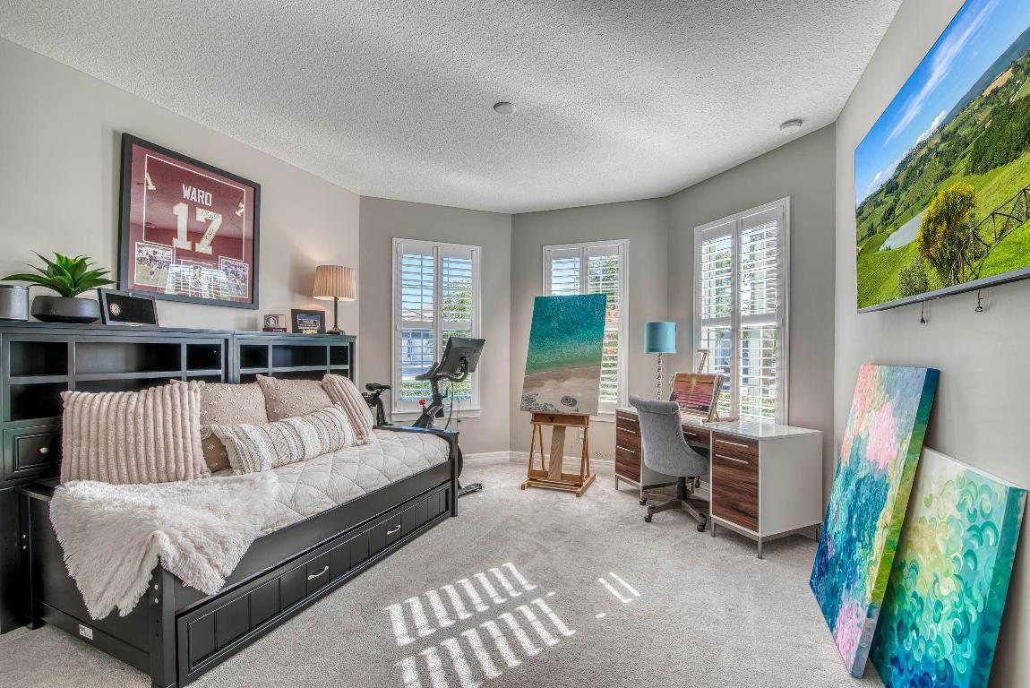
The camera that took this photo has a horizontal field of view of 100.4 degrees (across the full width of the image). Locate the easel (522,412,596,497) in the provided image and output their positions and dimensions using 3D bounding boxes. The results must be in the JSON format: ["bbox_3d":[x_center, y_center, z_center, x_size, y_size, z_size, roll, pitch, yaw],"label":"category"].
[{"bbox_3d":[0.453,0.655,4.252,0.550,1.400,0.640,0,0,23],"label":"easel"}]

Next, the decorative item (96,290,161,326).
[{"bbox_3d":[-2.121,-0.185,2.369,0.025,0.188,0.337,-9,0,-1],"label":"decorative item"}]

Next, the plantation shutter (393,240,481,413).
[{"bbox_3d":[-0.830,-0.169,4.590,0.945,1.805,0.090,1,0,-21],"label":"plantation shutter"}]

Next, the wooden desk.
[{"bbox_3d":[1.517,0.966,3.455,0.610,0.750,1.450,1,0,-23],"label":"wooden desk"}]

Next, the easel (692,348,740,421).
[{"bbox_3d":[1.577,0.312,3.627,0.390,0.590,0.400,0,0,-24],"label":"easel"}]

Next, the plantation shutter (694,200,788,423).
[{"bbox_3d":[1.843,-0.157,3.541,0.090,1.815,0.920,1,0,-21],"label":"plantation shutter"}]

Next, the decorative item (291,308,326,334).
[{"bbox_3d":[-1.674,-0.173,3.492,0.263,0.195,0.020,1,-9,-45],"label":"decorative item"}]

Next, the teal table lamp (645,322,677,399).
[{"bbox_3d":[1.342,0.195,3.970,0.286,0.830,0.286,0,0,-24],"label":"teal table lamp"}]

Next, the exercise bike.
[{"bbox_3d":[-0.920,0.635,3.902,1.220,1.370,0.580,0,0,28],"label":"exercise bike"}]

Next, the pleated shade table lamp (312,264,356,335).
[{"bbox_3d":[-1.603,-0.388,3.823,0.350,0.600,0.350,0,0,24],"label":"pleated shade table lamp"}]

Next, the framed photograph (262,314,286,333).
[{"bbox_3d":[-1.844,-0.160,3.293,0.080,0.147,0.160,0,0,41],"label":"framed photograph"}]

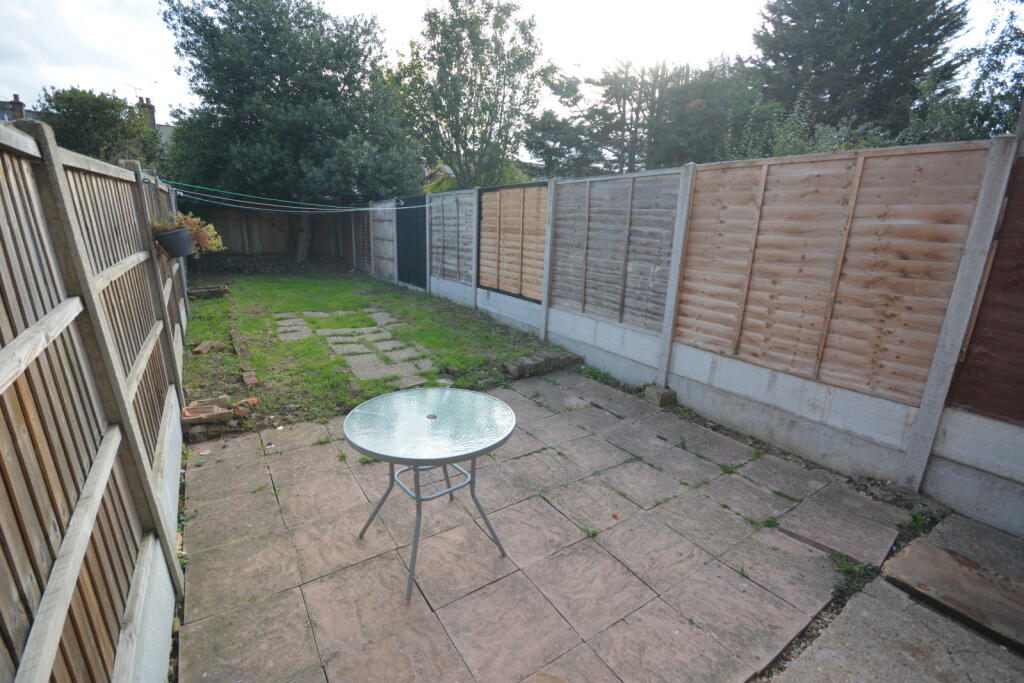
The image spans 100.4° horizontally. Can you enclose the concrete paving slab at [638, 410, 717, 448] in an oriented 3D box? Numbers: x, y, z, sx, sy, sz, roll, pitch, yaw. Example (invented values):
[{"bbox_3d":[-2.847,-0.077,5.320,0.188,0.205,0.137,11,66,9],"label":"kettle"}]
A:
[{"bbox_3d":[1.388,0.777,3.749,0.450,0.040,0.450,-7,16,-34],"label":"concrete paving slab"}]

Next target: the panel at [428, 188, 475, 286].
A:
[{"bbox_3d":[-1.099,-1.897,7.763,0.050,1.549,1.820,-7,16,-33],"label":"panel"}]

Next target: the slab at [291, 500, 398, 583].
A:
[{"bbox_3d":[-0.878,1.023,2.180,0.450,0.040,0.450,-6,16,-35],"label":"slab"}]

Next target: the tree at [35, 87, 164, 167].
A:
[{"bbox_3d":[-11.529,-4.583,12.383,3.300,5.080,3.300,-9,18,-41],"label":"tree"}]

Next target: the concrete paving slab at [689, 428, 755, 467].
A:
[{"bbox_3d":[1.592,0.856,3.310,0.450,0.050,0.450,-7,16,-33],"label":"concrete paving slab"}]

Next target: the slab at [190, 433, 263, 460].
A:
[{"bbox_3d":[-2.037,0.795,3.051,0.440,0.050,0.420,-7,16,-33],"label":"slab"}]

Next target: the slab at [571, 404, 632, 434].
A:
[{"bbox_3d":[0.752,0.723,3.870,0.450,0.040,0.450,-7,16,-34],"label":"slab"}]

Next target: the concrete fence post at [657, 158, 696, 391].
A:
[{"bbox_3d":[1.555,-0.529,4.035,0.110,2.143,0.100,-6,15,-33],"label":"concrete fence post"}]

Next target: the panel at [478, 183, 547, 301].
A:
[{"bbox_3d":[0.008,-1.556,6.671,0.050,1.680,1.820,-7,16,-35],"label":"panel"}]

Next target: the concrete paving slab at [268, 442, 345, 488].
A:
[{"bbox_3d":[-1.389,0.845,2.929,0.445,0.040,0.445,-7,16,-33],"label":"concrete paving slab"}]

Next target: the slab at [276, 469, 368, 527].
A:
[{"bbox_3d":[-1.136,0.940,2.570,0.445,0.040,0.445,-7,16,-33],"label":"slab"}]

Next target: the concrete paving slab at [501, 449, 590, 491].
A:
[{"bbox_3d":[0.226,0.892,2.933,0.445,0.040,0.445,-7,16,-33],"label":"concrete paving slab"}]

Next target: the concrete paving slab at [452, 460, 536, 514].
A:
[{"bbox_3d":[-0.145,0.941,2.689,0.445,0.040,0.445,-7,16,-33],"label":"concrete paving slab"}]

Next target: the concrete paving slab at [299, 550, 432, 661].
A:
[{"bbox_3d":[-0.646,1.143,1.870,0.450,0.040,0.450,-7,16,-34],"label":"concrete paving slab"}]

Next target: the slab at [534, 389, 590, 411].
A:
[{"bbox_3d":[0.484,0.609,4.258,0.450,0.040,0.450,-6,16,-35],"label":"slab"}]

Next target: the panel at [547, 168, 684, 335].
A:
[{"bbox_3d":[1.029,-1.000,4.733,0.050,1.549,1.820,-7,16,-33],"label":"panel"}]

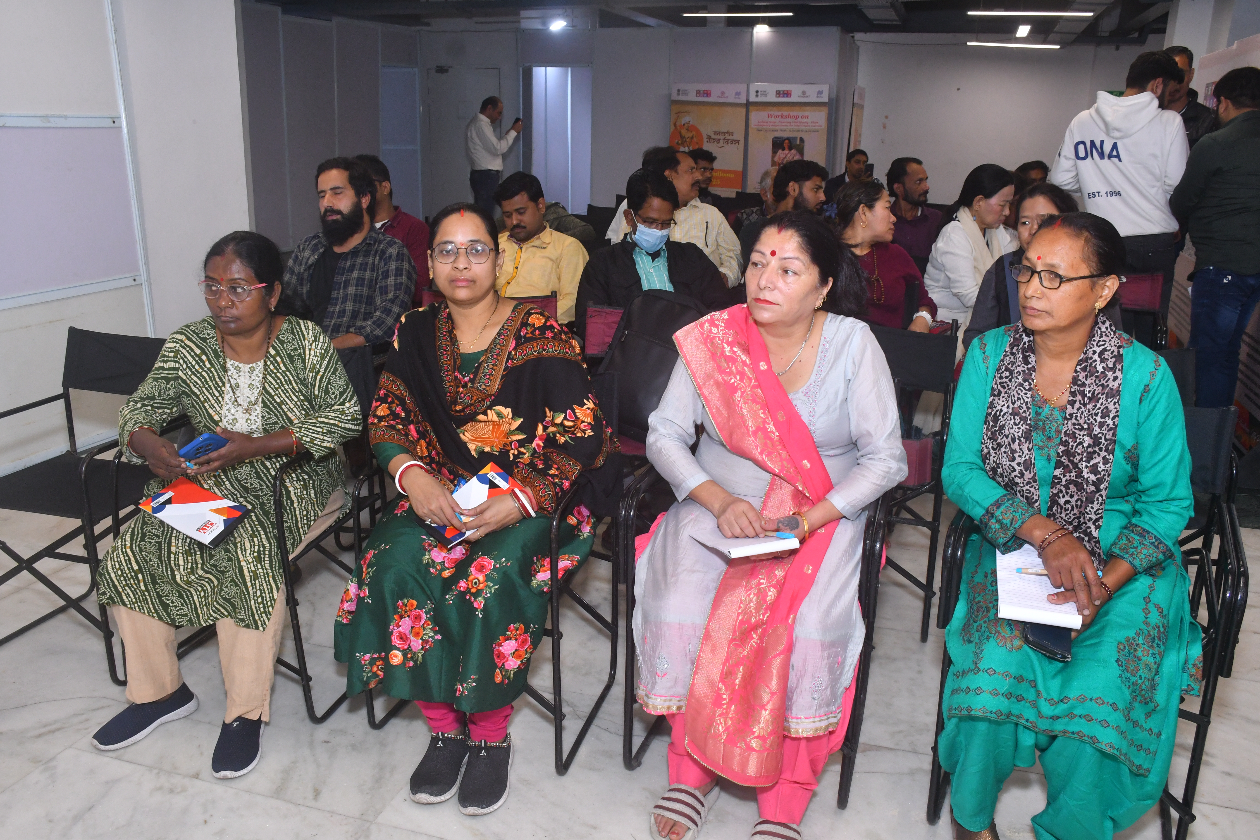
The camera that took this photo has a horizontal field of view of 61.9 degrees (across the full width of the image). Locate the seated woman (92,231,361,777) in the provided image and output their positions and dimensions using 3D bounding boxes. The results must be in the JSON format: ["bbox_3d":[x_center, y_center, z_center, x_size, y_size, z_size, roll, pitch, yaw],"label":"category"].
[{"bbox_3d":[-1.032,0.121,2.621,0.590,1.180,0.720,5,16,16],"label":"seated woman"}]

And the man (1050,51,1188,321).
[{"bbox_3d":[2.001,-0.603,4.367,0.540,1.750,0.380,15,21,41],"label":"man"}]

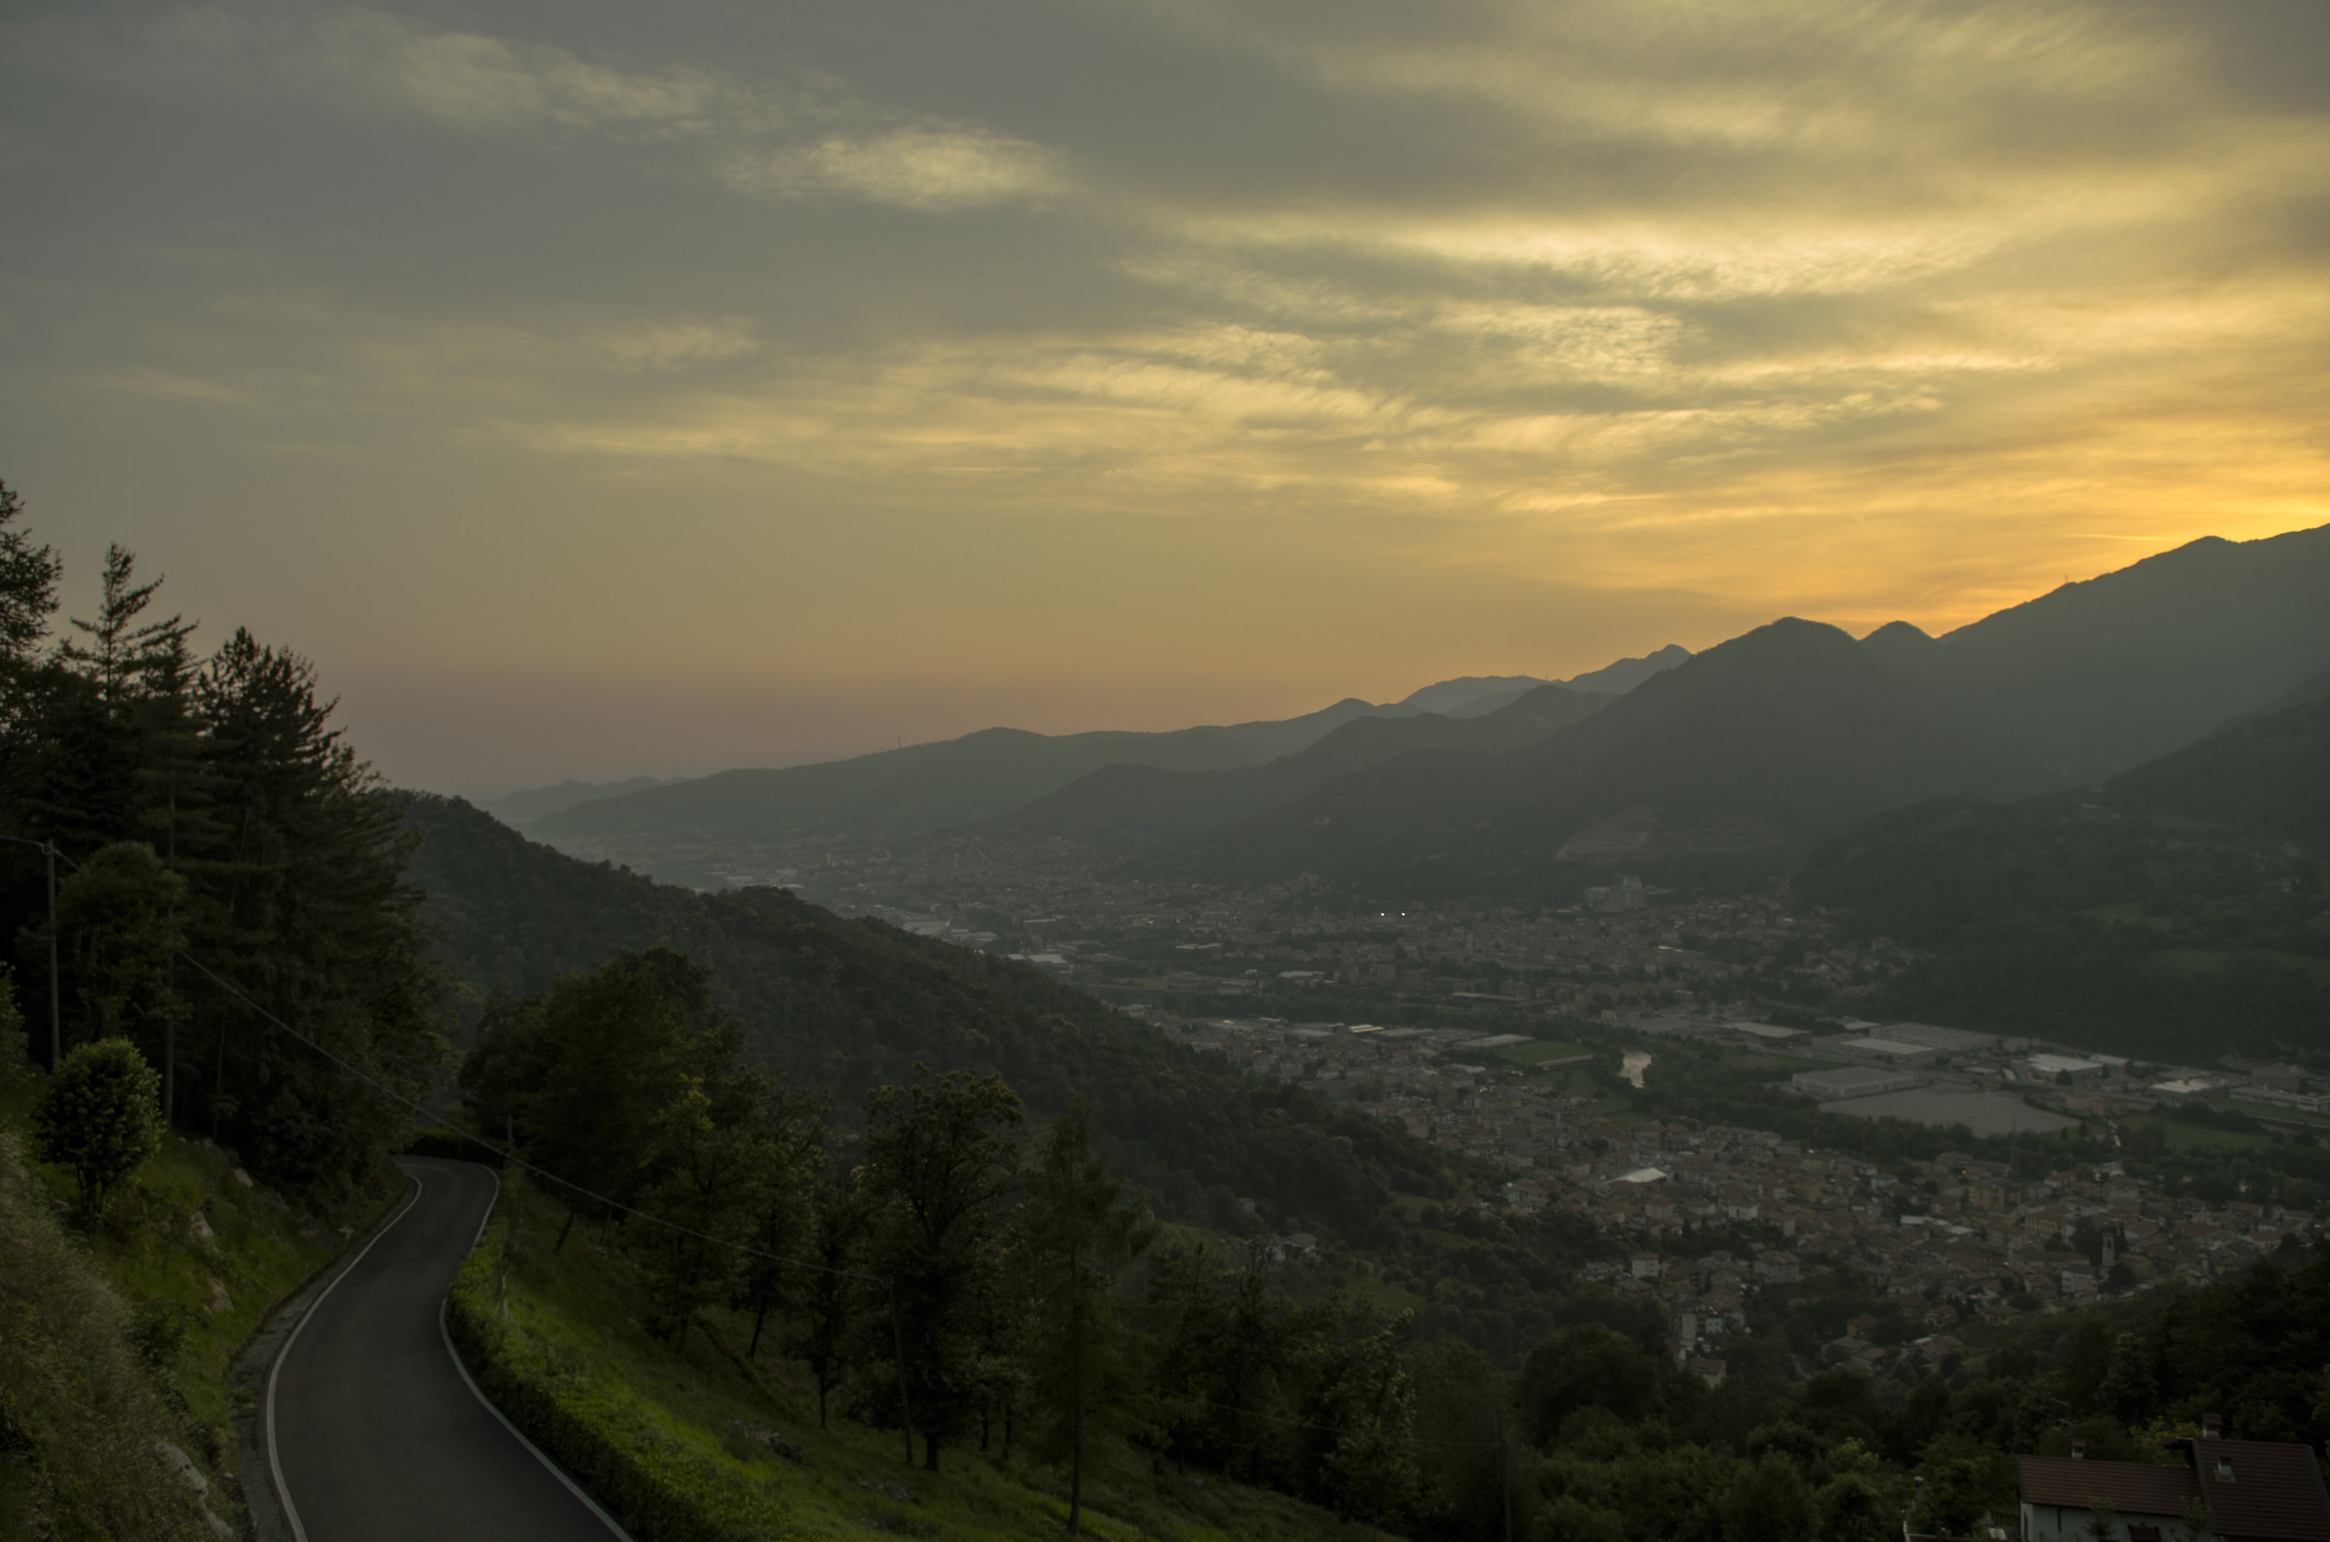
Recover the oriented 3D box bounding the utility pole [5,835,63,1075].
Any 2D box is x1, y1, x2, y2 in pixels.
[{"bbox_3d":[-33.768,5.702,53.000,0.230,7.200,0.230,-2,0,0],"label":"utility pole"}]

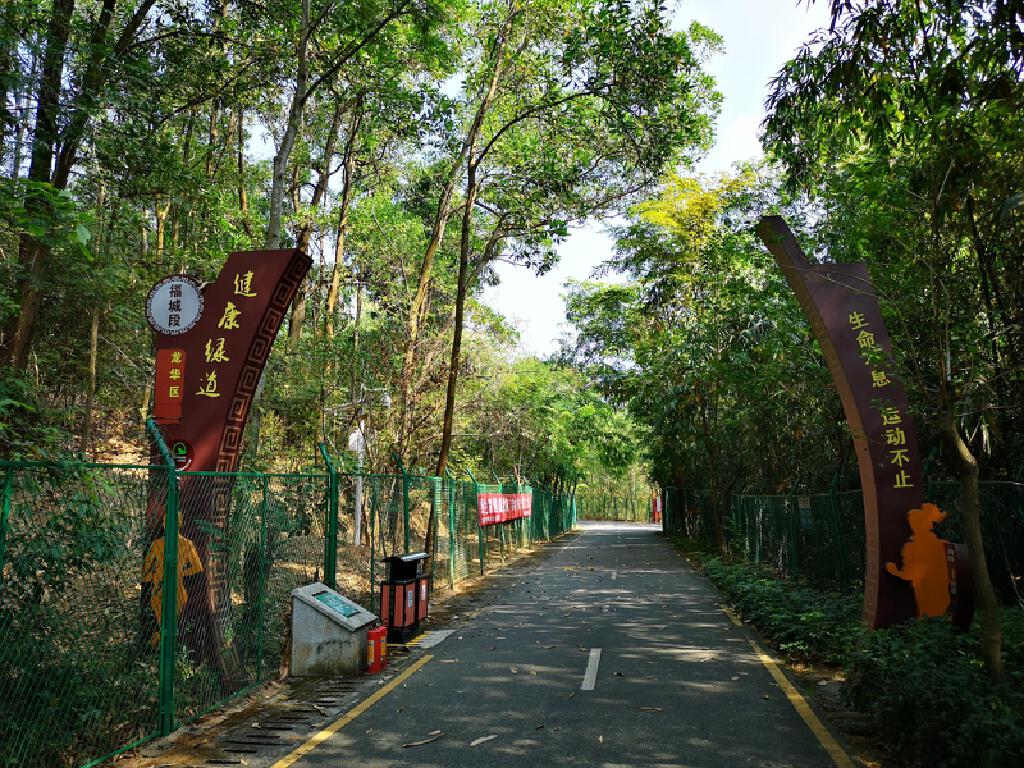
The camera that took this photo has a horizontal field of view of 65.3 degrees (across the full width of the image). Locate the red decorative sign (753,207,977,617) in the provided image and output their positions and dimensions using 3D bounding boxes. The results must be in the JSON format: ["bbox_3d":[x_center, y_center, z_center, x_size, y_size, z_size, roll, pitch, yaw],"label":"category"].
[{"bbox_3d":[4.192,0.448,9.666,2.074,5.003,0.470,-1,-8,5],"label":"red decorative sign"}]

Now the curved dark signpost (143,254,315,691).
[{"bbox_3d":[-3.008,0.709,8.409,1.682,4.248,0.460,-1,-8,6],"label":"curved dark signpost"}]

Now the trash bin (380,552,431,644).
[{"bbox_3d":[-1.282,2.519,9.566,0.330,0.970,0.960,-1,-8,9],"label":"trash bin"}]

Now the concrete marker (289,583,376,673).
[{"bbox_3d":[-1.705,2.384,7.779,0.610,0.760,0.700,-1,-8,8],"label":"concrete marker"}]

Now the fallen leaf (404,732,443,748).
[{"bbox_3d":[-0.617,2.442,5.522,0.080,0.035,0.378,-8,-11,44],"label":"fallen leaf"}]

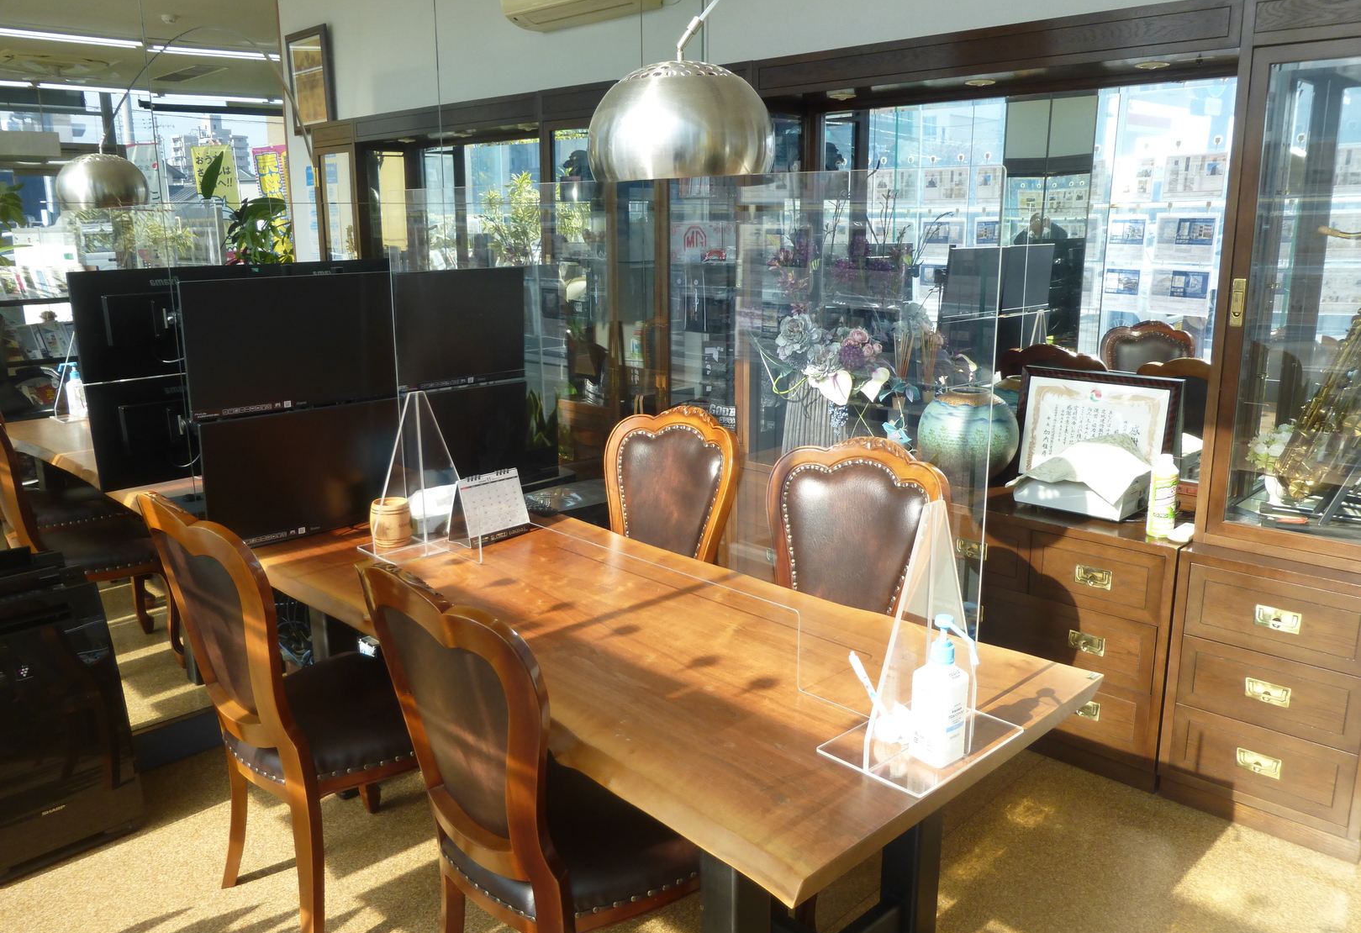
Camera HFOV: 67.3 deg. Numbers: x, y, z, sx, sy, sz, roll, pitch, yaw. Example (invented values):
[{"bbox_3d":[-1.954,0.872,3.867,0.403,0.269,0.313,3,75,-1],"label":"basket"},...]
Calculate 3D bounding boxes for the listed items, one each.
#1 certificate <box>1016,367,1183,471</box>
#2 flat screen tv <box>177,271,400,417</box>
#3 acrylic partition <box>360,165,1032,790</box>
[{"bbox_3d":[1.225,-0.104,3.044,0.025,0.344,0.463,-4,12,-45],"label":"certificate"},{"bbox_3d":[-0.965,-0.308,2.554,0.541,0.325,0.050,-13,18,-43],"label":"flat screen tv"},{"bbox_3d":[-0.139,-0.114,2.055,0.300,0.888,1.680,-13,18,-43],"label":"acrylic partition"}]

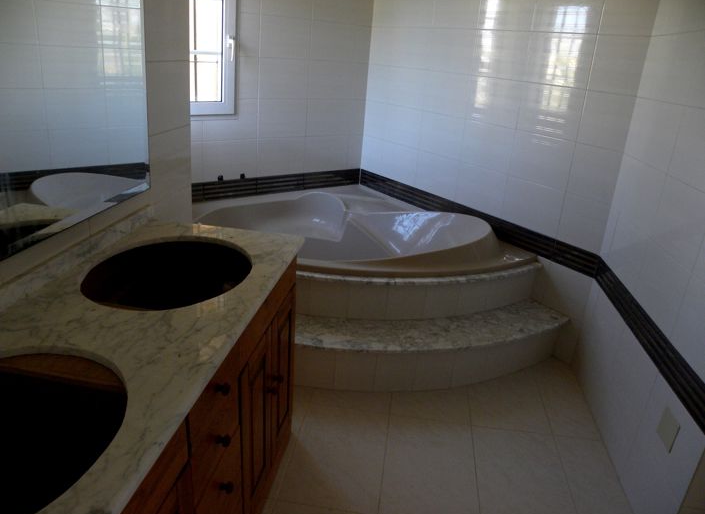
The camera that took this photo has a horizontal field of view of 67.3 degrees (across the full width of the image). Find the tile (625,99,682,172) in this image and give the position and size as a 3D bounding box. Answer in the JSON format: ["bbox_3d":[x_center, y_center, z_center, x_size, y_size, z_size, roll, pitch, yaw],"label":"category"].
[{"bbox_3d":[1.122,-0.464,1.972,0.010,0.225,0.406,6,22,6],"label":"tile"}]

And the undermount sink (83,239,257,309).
[{"bbox_3d":[-0.507,0.106,1.520,0.428,0.160,0.524,6,22,6],"label":"undermount sink"}]

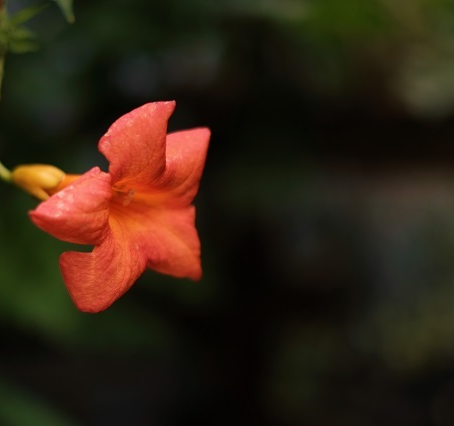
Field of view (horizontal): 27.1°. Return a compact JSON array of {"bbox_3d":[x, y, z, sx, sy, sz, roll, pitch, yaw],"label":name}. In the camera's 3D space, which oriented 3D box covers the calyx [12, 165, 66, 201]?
[{"bbox_3d":[-0.072,-0.012,0.360,0.022,0.013,0.013,12,7,34],"label":"calyx"}]

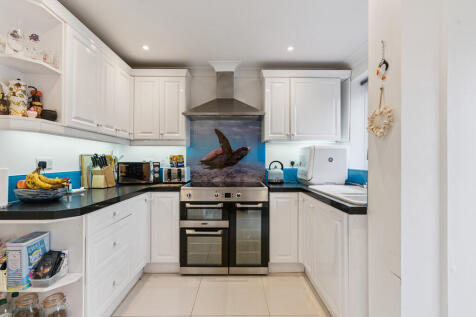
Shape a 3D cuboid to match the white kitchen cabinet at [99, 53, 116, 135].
[{"bbox_3d":[-1.375,-0.589,2.155,0.320,0.720,0.300,0,-1,0],"label":"white kitchen cabinet"}]

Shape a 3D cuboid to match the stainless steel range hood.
[{"bbox_3d":[-0.155,-0.786,2.700,0.900,0.650,0.460,0,-1,0],"label":"stainless steel range hood"}]

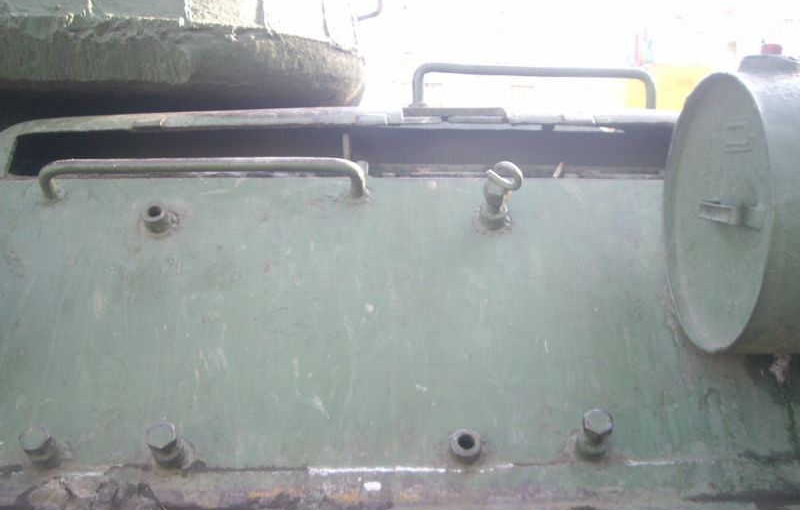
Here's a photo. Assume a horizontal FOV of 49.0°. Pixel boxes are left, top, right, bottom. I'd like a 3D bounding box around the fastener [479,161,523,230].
[{"bbox_3d":[0.167,-0.098,1.489,0.066,0.050,0.105,-1,-43,0],"label":"fastener"}]

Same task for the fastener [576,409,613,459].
[{"bbox_3d":[0.267,0.245,1.189,0.042,0.042,0.076,-1,-43,0],"label":"fastener"}]

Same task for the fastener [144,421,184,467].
[{"bbox_3d":[-0.318,0.259,1.189,0.042,0.042,0.061,-1,-43,0],"label":"fastener"}]

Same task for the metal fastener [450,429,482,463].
[{"bbox_3d":[0.093,0.262,1.204,0.041,0.041,0.031,-1,-43,0],"label":"metal fastener"}]

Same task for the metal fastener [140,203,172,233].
[{"bbox_3d":[-0.420,-0.065,1.510,0.039,0.039,0.033,-1,-43,0],"label":"metal fastener"}]

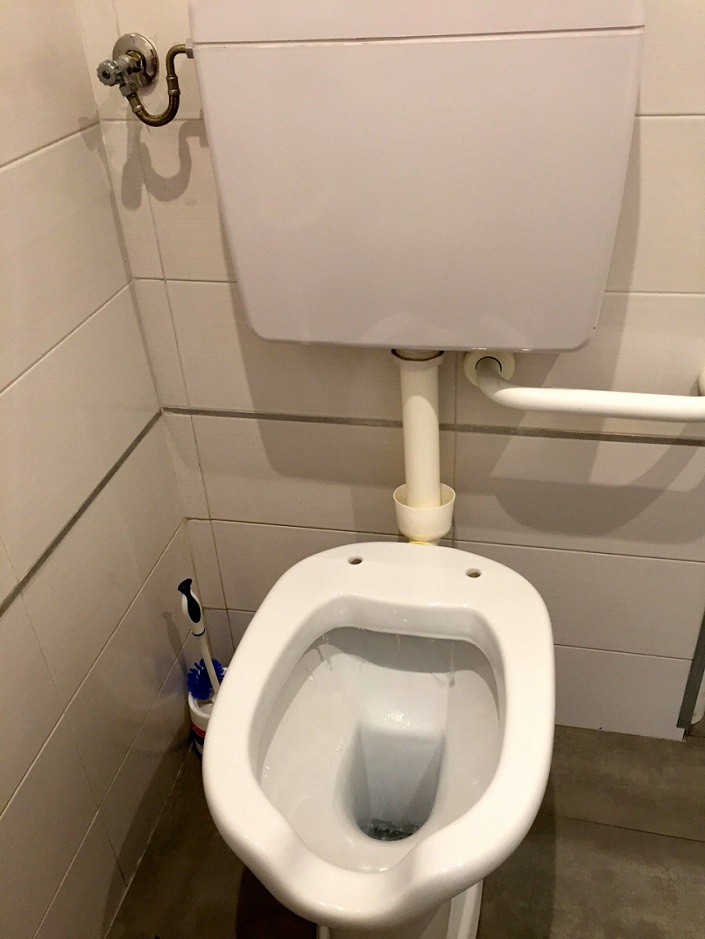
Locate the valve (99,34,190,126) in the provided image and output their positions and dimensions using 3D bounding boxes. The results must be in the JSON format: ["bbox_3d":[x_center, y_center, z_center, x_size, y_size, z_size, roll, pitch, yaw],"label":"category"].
[{"bbox_3d":[-0.219,-0.436,0.884,0.138,0.092,0.082,4,34,11],"label":"valve"}]

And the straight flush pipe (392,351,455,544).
[{"bbox_3d":[0.092,-0.030,1.023,0.084,0.335,0.084,4,34,11],"label":"straight flush pipe"}]

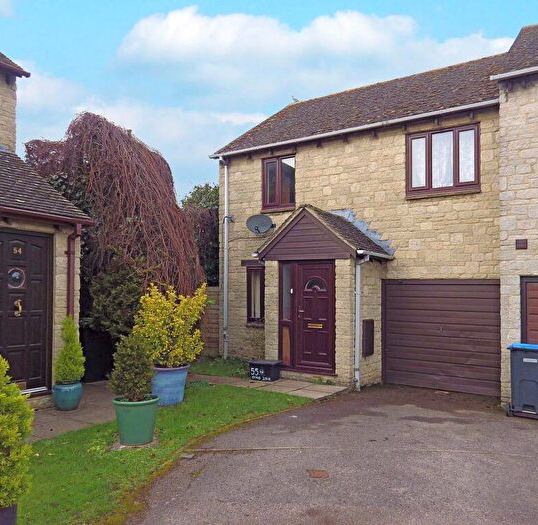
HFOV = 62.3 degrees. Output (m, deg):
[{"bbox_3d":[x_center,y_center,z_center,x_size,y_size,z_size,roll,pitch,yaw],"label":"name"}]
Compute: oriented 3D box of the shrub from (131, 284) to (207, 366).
[{"bbox_3d":[-1.387,0.878,6.200,1.040,1.200,0.920,1,-3,-12],"label":"shrub"}]

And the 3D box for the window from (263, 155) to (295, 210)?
[{"bbox_3d":[0.252,-1.968,10.918,0.950,1.320,0.120,-1,-3,33],"label":"window"}]

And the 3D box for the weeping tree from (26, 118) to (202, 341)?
[{"bbox_3d":[-3.577,-0.648,10.300,4.100,5.600,3.600,1,-3,-19],"label":"weeping tree"}]

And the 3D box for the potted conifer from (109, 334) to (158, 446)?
[{"bbox_3d":[-1.369,1.266,4.530,0.490,1.060,0.480,1,-3,-12],"label":"potted conifer"}]

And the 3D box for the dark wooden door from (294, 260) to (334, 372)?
[{"bbox_3d":[0.918,1.085,8.750,0.870,2.100,0.090,-1,-3,33],"label":"dark wooden door"}]

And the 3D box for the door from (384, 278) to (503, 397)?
[{"bbox_3d":[3.354,1.420,8.863,2.260,2.160,0.100,-1,-3,33],"label":"door"}]

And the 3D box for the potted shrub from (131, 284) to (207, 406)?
[{"bbox_3d":[-1.380,1.112,6.133,1.030,1.660,0.950,0,-2,-13],"label":"potted shrub"}]

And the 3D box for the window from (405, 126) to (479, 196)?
[{"bbox_3d":[3.443,-2.018,8.878,1.400,1.340,0.120,-1,-3,33],"label":"window"}]

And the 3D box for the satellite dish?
[{"bbox_3d":[-0.232,-0.927,10.851,0.630,0.480,0.330,0,-3,12],"label":"satellite dish"}]

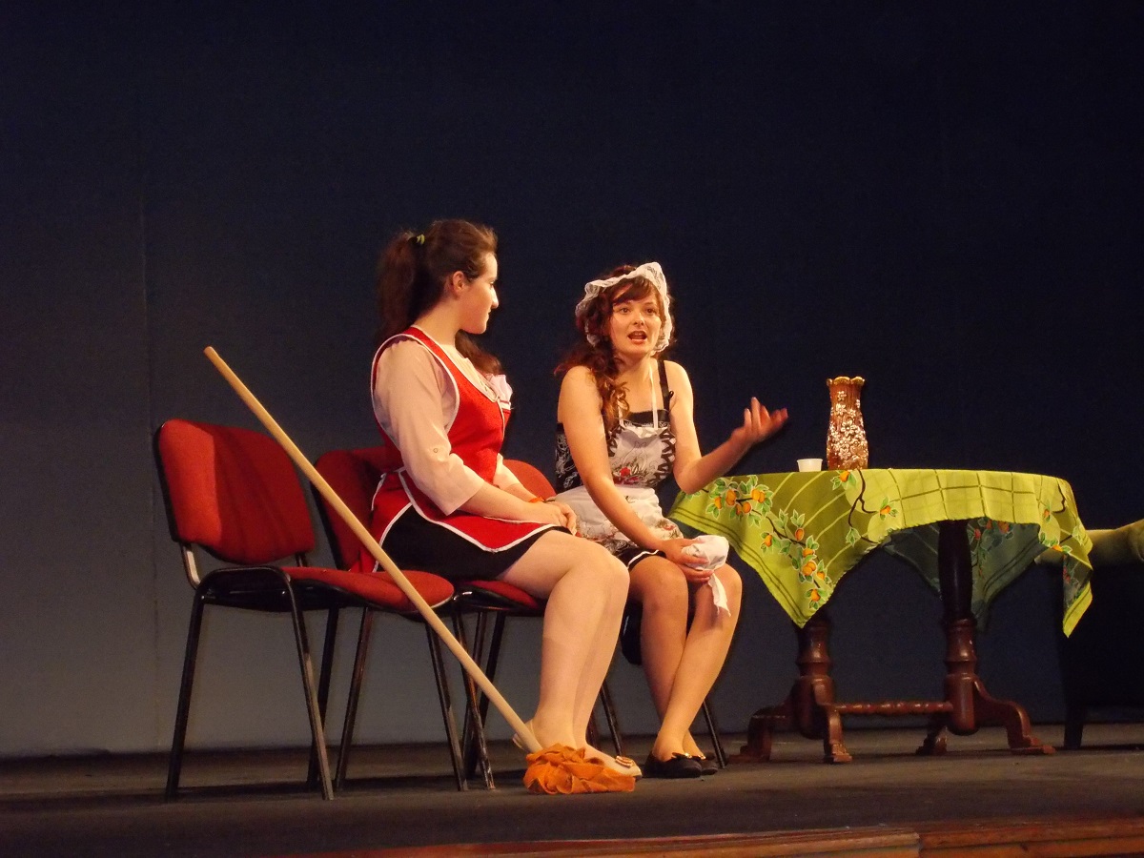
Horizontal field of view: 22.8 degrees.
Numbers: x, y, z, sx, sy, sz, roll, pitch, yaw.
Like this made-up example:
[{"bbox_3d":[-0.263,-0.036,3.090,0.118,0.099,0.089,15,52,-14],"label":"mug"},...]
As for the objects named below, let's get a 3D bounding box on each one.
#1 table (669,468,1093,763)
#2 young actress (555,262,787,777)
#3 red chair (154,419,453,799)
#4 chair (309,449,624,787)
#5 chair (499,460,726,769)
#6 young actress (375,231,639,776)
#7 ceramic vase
[{"bbox_3d":[0.842,0.493,7.534,1.080,0.750,0.980,-1,-5,-9],"label":"table"},{"bbox_3d":[0.222,0.208,6.928,0.490,1.250,0.700,3,-7,-41],"label":"young actress"},{"bbox_3d":[-0.574,0.385,6.194,0.540,0.820,0.525,-5,-6,32],"label":"red chair"},{"bbox_3d":[-0.225,0.412,6.518,0.540,0.800,0.525,-6,-6,36],"label":"chair"},{"bbox_3d":[0.028,0.457,7.108,0.540,0.800,0.525,-6,-7,38],"label":"chair"},{"bbox_3d":[-0.150,0.159,6.462,0.640,1.290,0.470,-4,-6,24],"label":"young actress"},{"bbox_3d":[0.725,-0.015,7.529,0.112,0.260,0.112,-2,-5,0],"label":"ceramic vase"}]

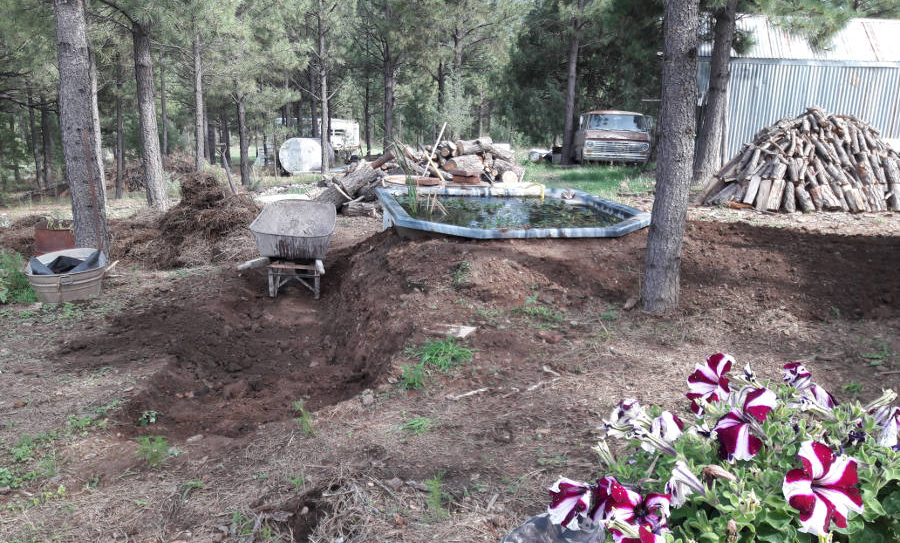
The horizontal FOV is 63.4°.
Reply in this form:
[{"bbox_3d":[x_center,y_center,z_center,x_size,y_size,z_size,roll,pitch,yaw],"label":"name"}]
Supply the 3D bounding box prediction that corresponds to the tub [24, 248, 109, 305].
[{"bbox_3d":[-3.209,0.029,6.100,0.600,0.270,0.600,-6,21,-28],"label":"tub"}]

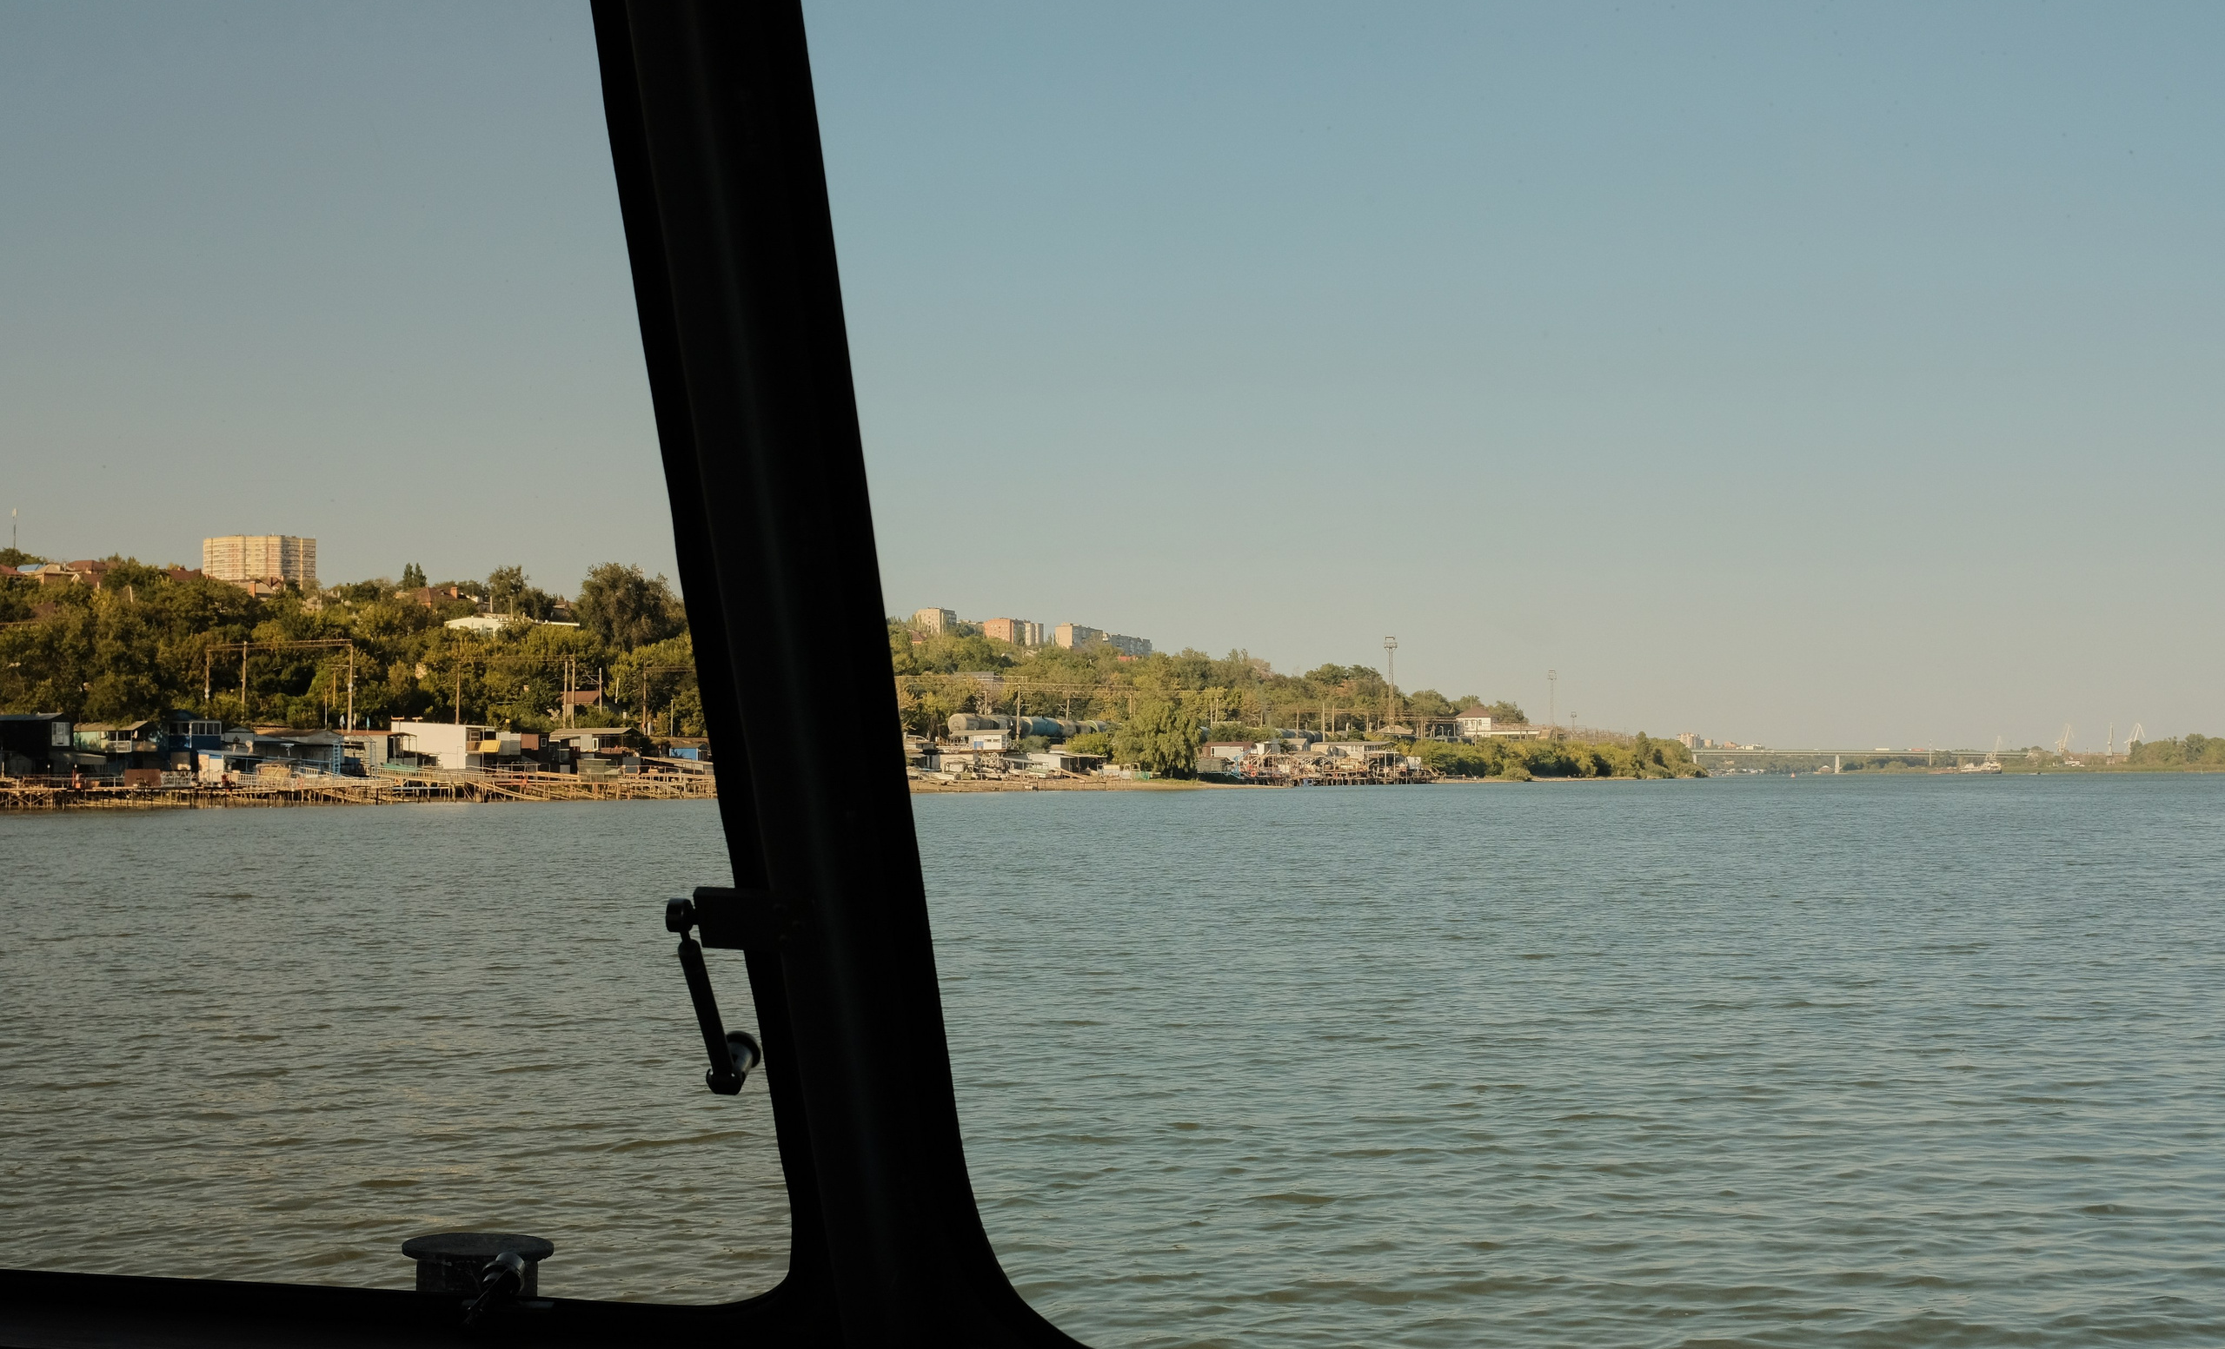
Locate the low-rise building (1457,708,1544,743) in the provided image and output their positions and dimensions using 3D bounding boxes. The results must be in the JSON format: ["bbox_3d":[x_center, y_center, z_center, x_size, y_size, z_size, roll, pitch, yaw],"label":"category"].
[{"bbox_3d":[114.740,15.020,749.810,24.000,10.000,11.000,0,-2,6],"label":"low-rise building"}]

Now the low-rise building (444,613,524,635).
[{"bbox_3d":[-91.760,-6.780,369.920,11.000,4.200,8.500,0,-2,-9],"label":"low-rise building"}]

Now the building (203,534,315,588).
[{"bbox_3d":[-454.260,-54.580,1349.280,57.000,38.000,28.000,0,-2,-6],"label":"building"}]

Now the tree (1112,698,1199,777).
[{"bbox_3d":[7.800,11.610,454.730,15.000,14.500,14.000,0,-2,0],"label":"tree"}]

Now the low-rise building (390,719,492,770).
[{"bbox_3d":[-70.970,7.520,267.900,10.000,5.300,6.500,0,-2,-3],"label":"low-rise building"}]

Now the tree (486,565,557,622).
[{"bbox_3d":[-90.970,-11.600,389.800,10.500,10.500,10.000,0,-2,0],"label":"tree"}]

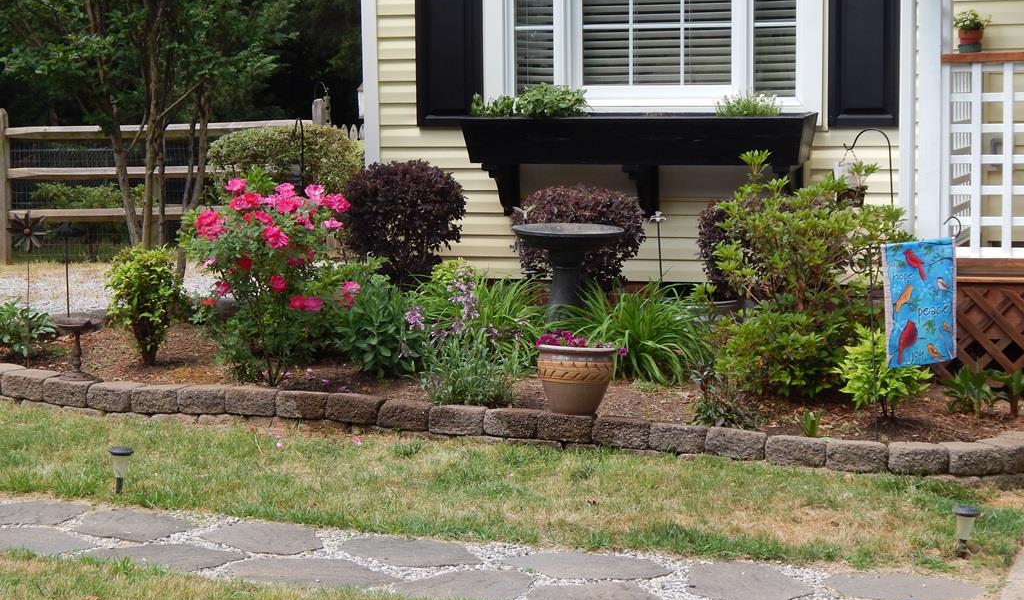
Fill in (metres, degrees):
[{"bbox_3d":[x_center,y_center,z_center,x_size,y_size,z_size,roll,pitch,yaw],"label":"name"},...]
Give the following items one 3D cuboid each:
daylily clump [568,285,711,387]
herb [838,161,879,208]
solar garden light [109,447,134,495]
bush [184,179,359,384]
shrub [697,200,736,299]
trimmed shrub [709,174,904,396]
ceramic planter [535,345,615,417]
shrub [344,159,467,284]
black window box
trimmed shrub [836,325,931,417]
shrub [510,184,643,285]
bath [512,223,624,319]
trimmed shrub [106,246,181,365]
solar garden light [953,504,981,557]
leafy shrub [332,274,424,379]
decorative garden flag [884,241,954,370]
[{"bbox_3d":[0.550,0.142,8.950,0.630,0.420,0.580,0,6,4],"label":"daylily clump"},{"bbox_3d":[1.574,-0.531,9.300,0.200,0.220,0.180,-1,6,0],"label":"herb"},{"bbox_3d":[-1.377,0.605,7.200,0.087,0.178,0.087,-1,6,0],"label":"solar garden light"},{"bbox_3d":[-1.061,-0.086,8.970,0.770,0.910,0.700,-1,6,-7],"label":"bush"},{"bbox_3d":[1.158,-0.213,9.750,0.540,0.540,0.540,0,6,7],"label":"shrub"},{"bbox_3d":[1.265,-0.061,8.650,0.830,0.950,0.800,-1,6,0],"label":"trimmed shrub"},{"bbox_3d":[0.261,0.329,8.250,0.312,0.262,0.312,2,6,2],"label":"ceramic planter"},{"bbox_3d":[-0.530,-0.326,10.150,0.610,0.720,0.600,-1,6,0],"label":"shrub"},{"bbox_3d":[0.617,-0.666,10.179,1.775,0.532,0.300,1,6,18],"label":"black window box"},{"bbox_3d":[1.465,0.278,8.050,0.370,0.360,0.360,-1,6,0],"label":"trimmed shrub"},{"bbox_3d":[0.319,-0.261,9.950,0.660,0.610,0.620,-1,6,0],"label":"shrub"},{"bbox_3d":[0.254,-0.043,9.250,0.507,0.600,0.507,0,6,2],"label":"bath"},{"bbox_3d":[-1.706,0.025,9.450,0.335,0.540,0.335,-2,6,-10],"label":"trimmed shrub"},{"bbox_3d":[1.389,0.706,6.240,0.087,0.163,0.087,-1,6,0],"label":"solar garden light"},{"bbox_3d":[-0.595,0.123,9.100,0.410,0.470,0.410,-1,6,0],"label":"leafy shrub"},{"bbox_3d":[1.510,0.011,7.550,0.312,0.452,0.020,-7,8,-25],"label":"decorative garden flag"}]

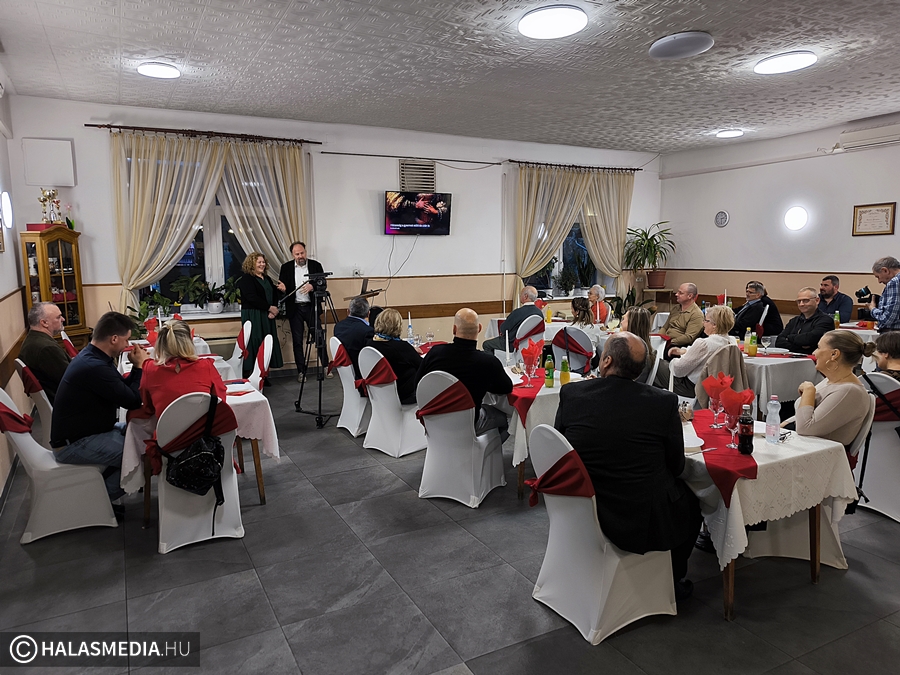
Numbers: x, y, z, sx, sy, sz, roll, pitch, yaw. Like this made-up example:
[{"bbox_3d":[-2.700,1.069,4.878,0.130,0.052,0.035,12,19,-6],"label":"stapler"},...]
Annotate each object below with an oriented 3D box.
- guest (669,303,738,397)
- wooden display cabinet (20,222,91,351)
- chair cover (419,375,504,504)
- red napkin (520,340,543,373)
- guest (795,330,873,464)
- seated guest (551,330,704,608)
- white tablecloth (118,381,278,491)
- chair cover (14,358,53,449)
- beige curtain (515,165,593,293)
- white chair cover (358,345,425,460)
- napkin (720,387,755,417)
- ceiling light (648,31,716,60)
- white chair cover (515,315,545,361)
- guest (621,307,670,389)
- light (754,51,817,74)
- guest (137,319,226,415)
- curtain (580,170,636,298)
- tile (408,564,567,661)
[{"bbox_3d":[1.932,0.330,5.069,0.680,1.210,0.520,7,11,44],"label":"guest"},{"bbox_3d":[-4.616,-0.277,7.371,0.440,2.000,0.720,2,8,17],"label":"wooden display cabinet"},{"bbox_3d":[0.094,0.640,4.372,0.450,0.900,0.530,3,8,27],"label":"chair cover"},{"bbox_3d":[0.541,0.120,4.170,0.140,0.220,0.140,-5,9,-27],"label":"red napkin"},{"bbox_3d":[1.829,0.563,3.434,0.780,1.220,0.480,1,8,12],"label":"guest"},{"bbox_3d":[0.835,0.604,2.940,0.580,1.290,0.770,5,10,35],"label":"seated guest"},{"bbox_3d":[-1.679,0.592,4.144,0.920,0.480,0.950,-5,9,-27],"label":"white tablecloth"},{"bbox_3d":[-2.917,0.586,4.772,0.560,0.910,0.450,-7,10,-37],"label":"chair cover"},{"bbox_3d":[1.731,-1.630,10.184,1.500,2.220,0.150,-5,9,-28],"label":"beige curtain"},{"bbox_3d":[-0.429,0.483,5.318,0.460,0.910,0.560,7,11,44],"label":"white chair cover"},{"bbox_3d":[1.360,0.320,2.952,0.160,0.180,0.130,2,8,17],"label":"napkin"},{"bbox_3d":[1.979,-2.482,5.322,0.520,0.075,0.520,-1,8,0],"label":"ceiling light"},{"bbox_3d":[0.928,0.142,7.901,0.440,0.890,0.540,-5,9,-28],"label":"white chair cover"},{"bbox_3d":[1.396,0.329,5.324,0.760,1.190,0.500,2,8,21],"label":"guest"},{"bbox_3d":[3.068,-2.518,5.714,0.510,0.065,0.510,0,8,0],"label":"light"},{"bbox_3d":[-1.606,0.521,3.871,0.550,1.280,0.750,-4,8,-27],"label":"guest"},{"bbox_3d":[2.665,-1.677,10.704,1.300,2.280,0.160,-5,9,-28],"label":"curtain"},{"bbox_3d":[0.185,1.266,2.928,0.600,0.010,0.600,-5,9,-28],"label":"tile"}]

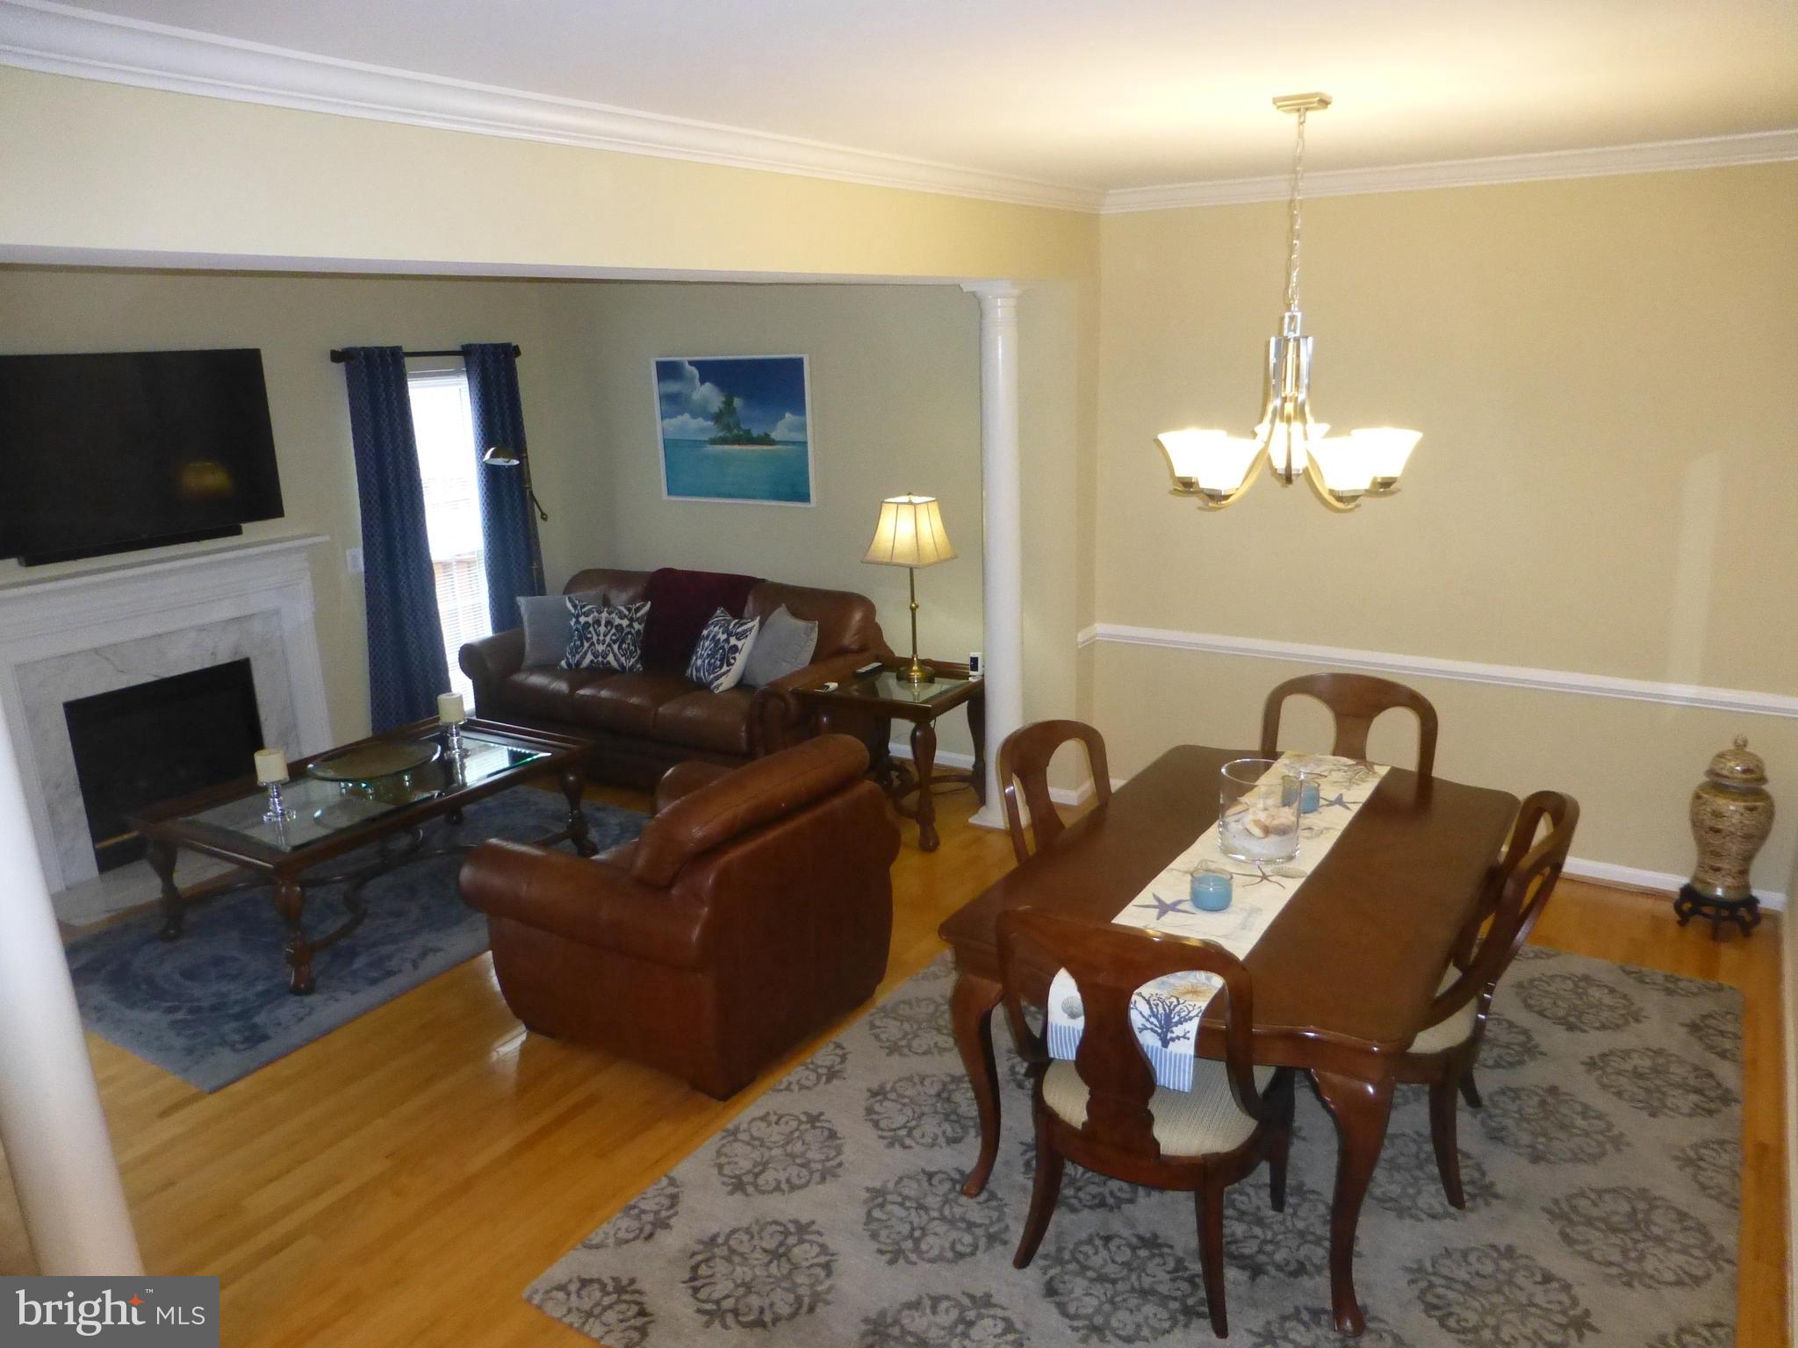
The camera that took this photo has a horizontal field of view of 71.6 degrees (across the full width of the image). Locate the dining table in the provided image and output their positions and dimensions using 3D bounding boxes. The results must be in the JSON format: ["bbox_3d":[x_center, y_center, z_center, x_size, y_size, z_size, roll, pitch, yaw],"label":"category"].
[{"bbox_3d":[1.017,0.868,3.525,1.080,0.755,1.670,8,18,33],"label":"dining table"}]

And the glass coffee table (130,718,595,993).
[{"bbox_3d":[-2.105,0.670,5.107,0.965,0.500,1.430,8,18,31],"label":"glass coffee table"}]

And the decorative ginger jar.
[{"bbox_3d":[2.956,0.497,4.415,0.255,0.585,0.255,8,18,33],"label":"decorative ginger jar"}]

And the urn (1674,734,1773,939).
[{"bbox_3d":[2.994,0.569,4.484,0.270,0.720,0.270,8,18,33],"label":"urn"}]

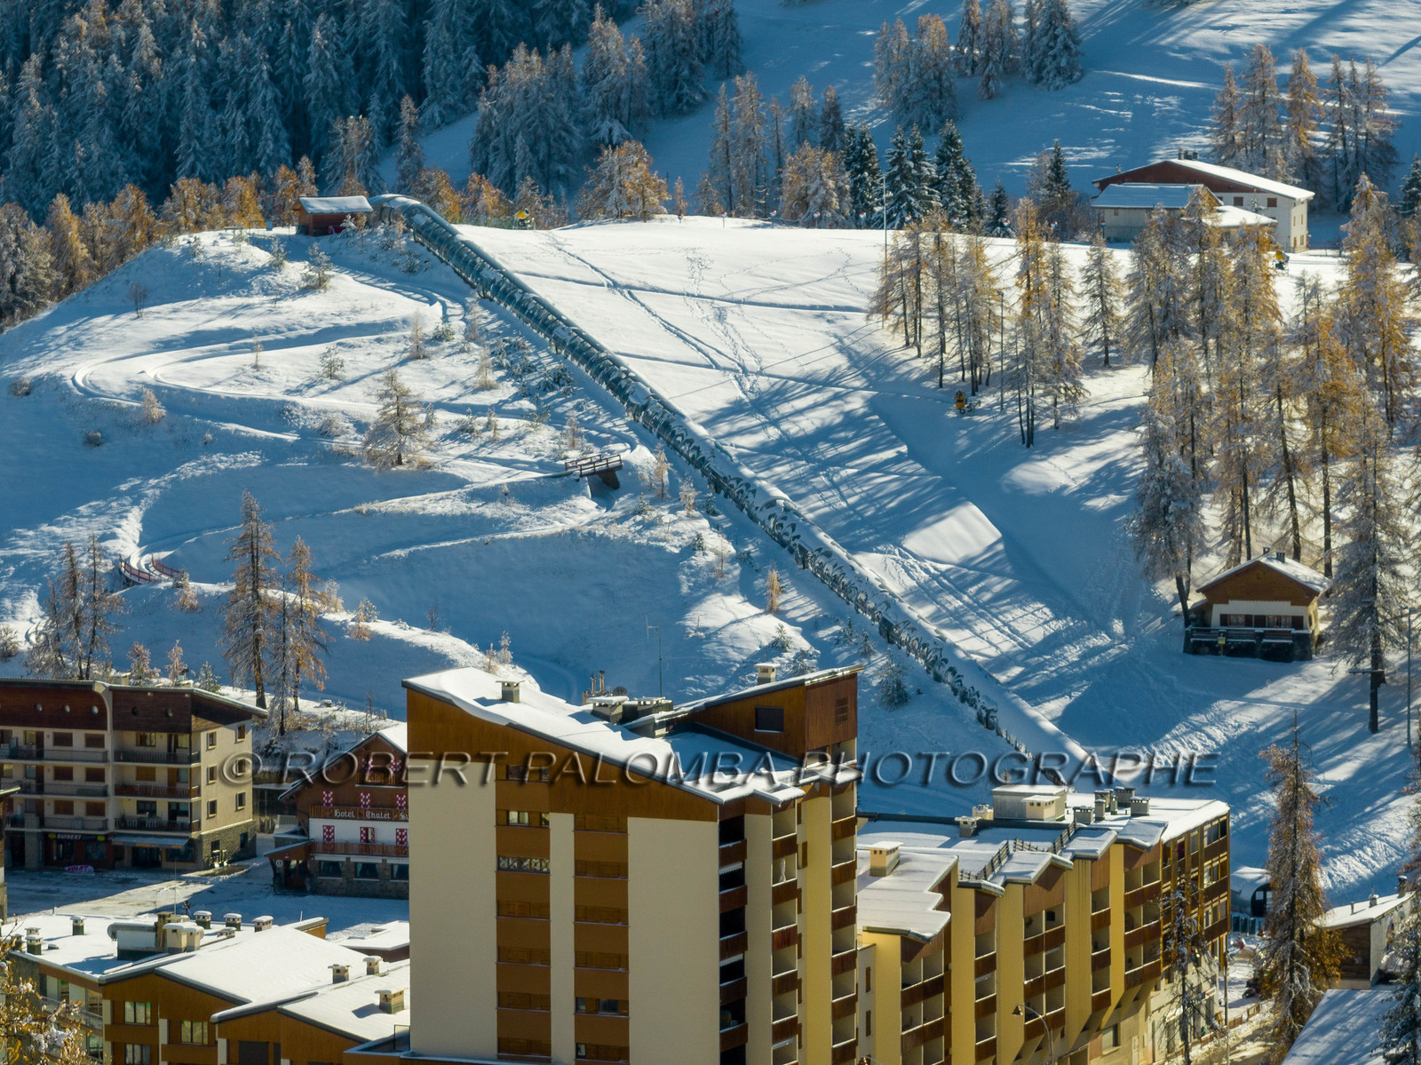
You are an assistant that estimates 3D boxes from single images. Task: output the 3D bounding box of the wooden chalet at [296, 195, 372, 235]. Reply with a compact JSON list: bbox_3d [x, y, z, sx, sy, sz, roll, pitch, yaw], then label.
[{"bbox_3d":[-39.021,-32.886,685.000,7.100,4.000,4.900,-2,5,-20],"label":"wooden chalet"}]

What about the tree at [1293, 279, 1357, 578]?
[{"bbox_3d":[53.016,-8.572,570.000,5.555,26.399,5.555,0,5,0],"label":"tree"}]

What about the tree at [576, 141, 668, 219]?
[{"bbox_3d":[-9.244,-36.749,692.000,9.530,8.370,9.530,0,5,0],"label":"tree"}]

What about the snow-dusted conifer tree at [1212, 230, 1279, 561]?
[{"bbox_3d":[46.377,-11.294,572.000,5.767,30.700,5.767,0,5,0],"label":"snow-dusted conifer tree"}]

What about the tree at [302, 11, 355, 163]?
[{"bbox_3d":[-53.759,-62.198,930.000,7.032,21.458,7.032,0,5,0],"label":"tree"}]

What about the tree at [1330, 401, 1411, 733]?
[{"bbox_3d":[52.791,2.706,528.000,6.477,26.396,6.477,0,5,0],"label":"tree"}]

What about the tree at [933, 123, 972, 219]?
[{"bbox_3d":[26.520,-39.239,724.000,4.260,11.560,4.260,0,5,0],"label":"tree"}]

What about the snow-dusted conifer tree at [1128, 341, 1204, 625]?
[{"bbox_3d":[41.120,-4.093,594.000,6.890,26.150,6.890,0,5,0],"label":"snow-dusted conifer tree"}]

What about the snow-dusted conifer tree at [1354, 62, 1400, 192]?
[{"bbox_3d":[90.229,-55.050,895.000,6.170,18.350,6.170,0,5,0],"label":"snow-dusted conifer tree"}]

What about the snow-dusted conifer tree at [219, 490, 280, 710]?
[{"bbox_3d":[-39.049,5.741,560.000,5.180,18.630,5.180,0,5,0],"label":"snow-dusted conifer tree"}]

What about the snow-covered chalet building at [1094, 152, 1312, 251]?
[{"bbox_3d":[59.750,-39.661,800.000,24.500,11.200,19.000,1,5,17],"label":"snow-covered chalet building"}]

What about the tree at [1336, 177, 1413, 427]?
[{"bbox_3d":[63.413,-21.967,630.000,7.305,24.122,7.305,0,5,0],"label":"tree"}]

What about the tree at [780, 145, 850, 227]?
[{"bbox_3d":[11.182,-37.123,708.000,7.490,8.800,7.490,0,5,0],"label":"tree"}]

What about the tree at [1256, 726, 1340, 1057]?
[{"bbox_3d":[40.217,24.609,452.000,5.772,22.672,5.772,0,5,0],"label":"tree"}]

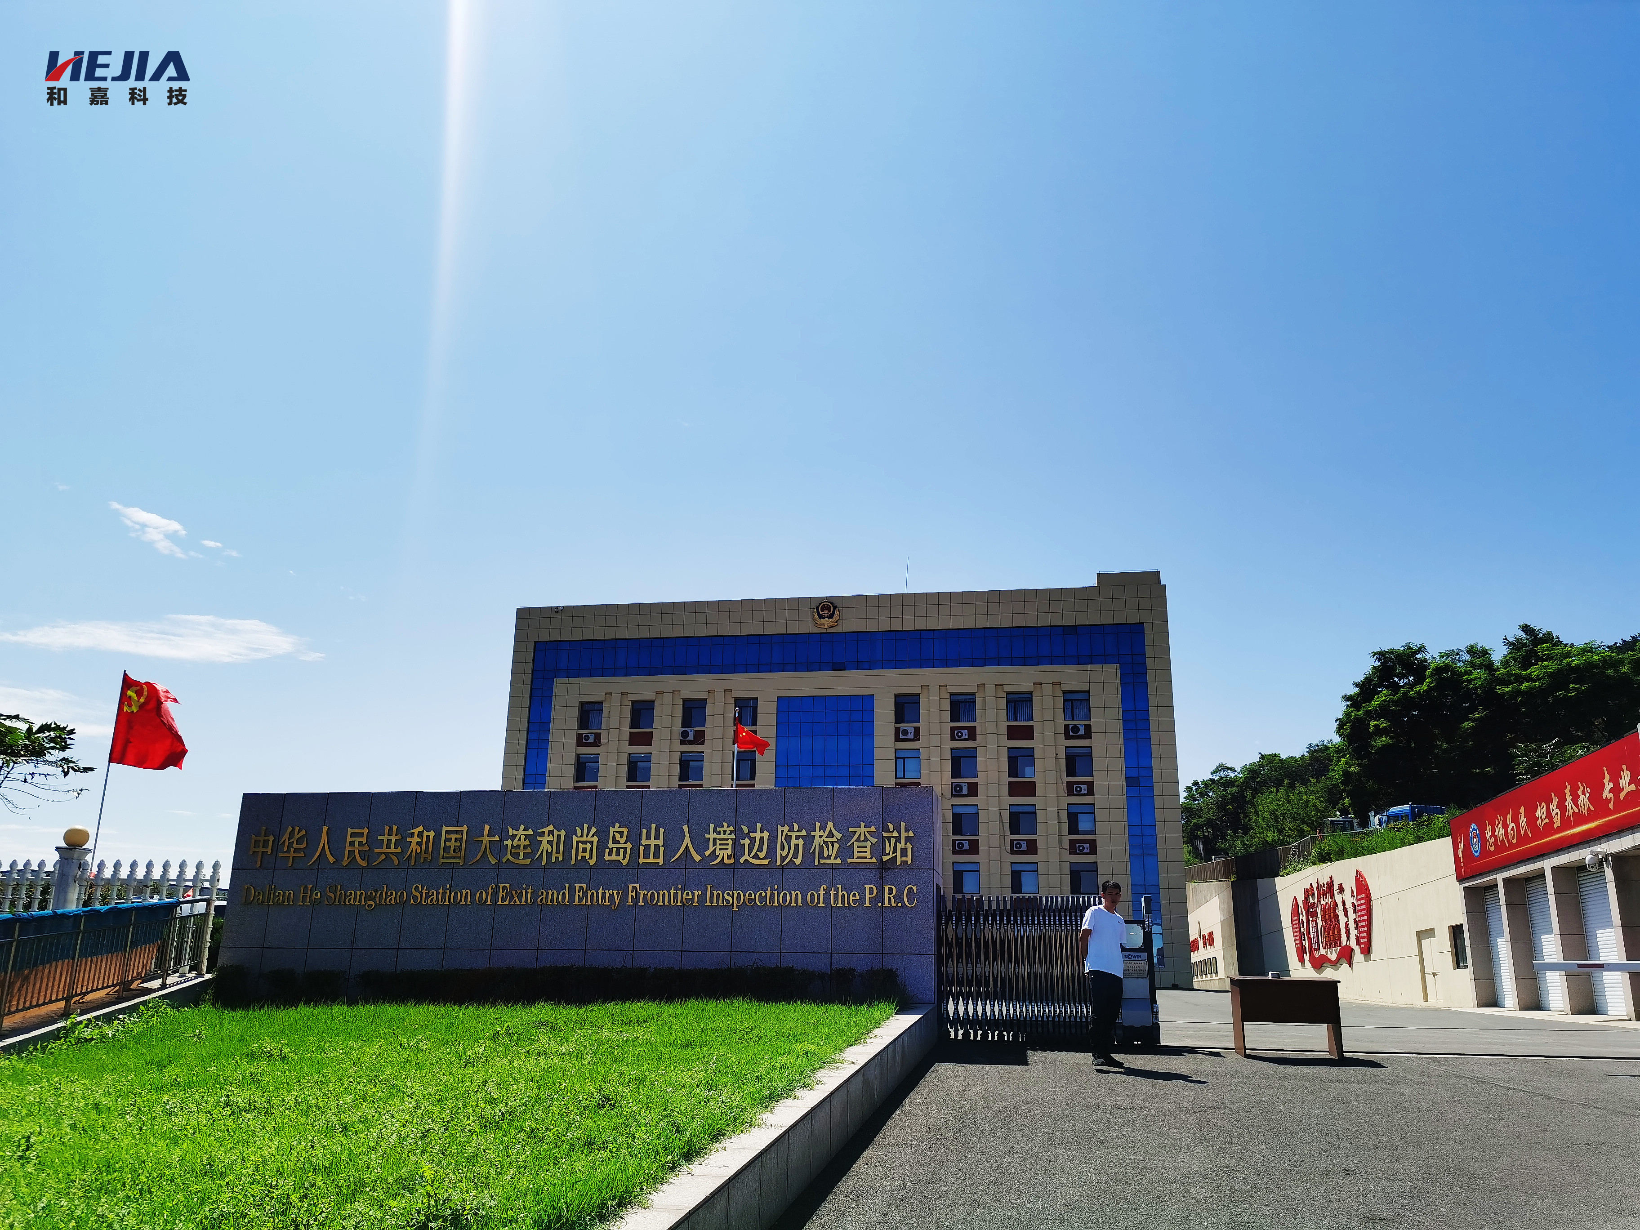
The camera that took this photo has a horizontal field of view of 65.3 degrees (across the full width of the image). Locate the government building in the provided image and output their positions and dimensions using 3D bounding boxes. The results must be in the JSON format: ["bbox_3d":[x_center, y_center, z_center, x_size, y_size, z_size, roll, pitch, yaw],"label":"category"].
[{"bbox_3d":[1.634,11.875,85.107,41.421,24.243,16.000,-2,-17,9],"label":"government building"}]

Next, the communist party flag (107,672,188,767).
[{"bbox_3d":[-9.397,1.531,18.105,1.021,1.339,0.450,10,-19,-27],"label":"communist party flag"}]

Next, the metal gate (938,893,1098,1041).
[{"bbox_3d":[2.475,4.214,15.334,2.106,1.712,0.450,-1,-17,8],"label":"metal gate"}]

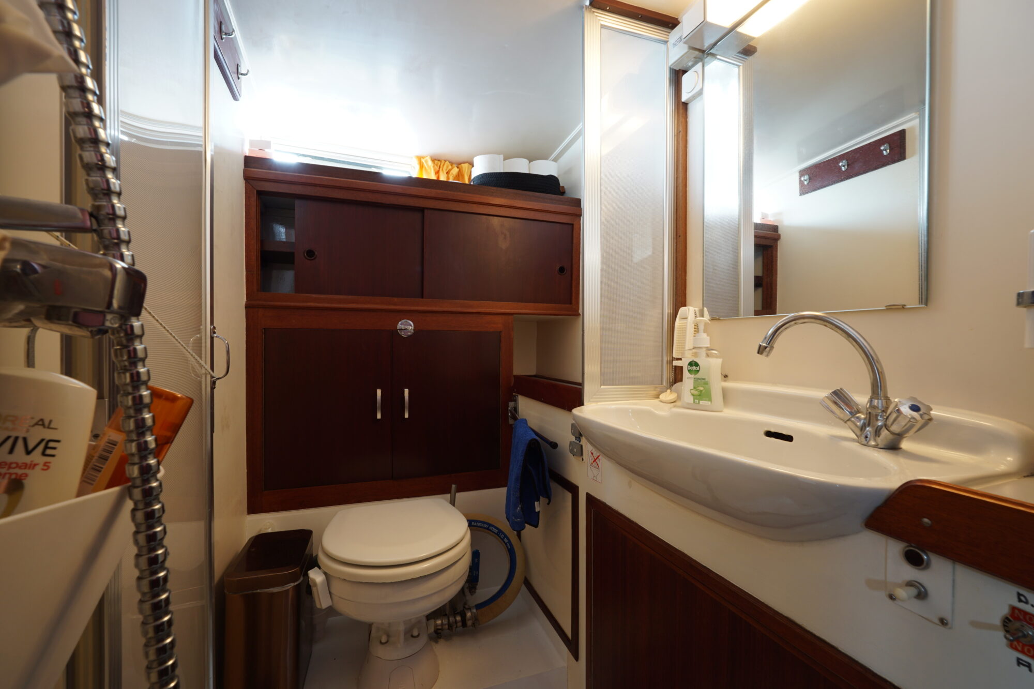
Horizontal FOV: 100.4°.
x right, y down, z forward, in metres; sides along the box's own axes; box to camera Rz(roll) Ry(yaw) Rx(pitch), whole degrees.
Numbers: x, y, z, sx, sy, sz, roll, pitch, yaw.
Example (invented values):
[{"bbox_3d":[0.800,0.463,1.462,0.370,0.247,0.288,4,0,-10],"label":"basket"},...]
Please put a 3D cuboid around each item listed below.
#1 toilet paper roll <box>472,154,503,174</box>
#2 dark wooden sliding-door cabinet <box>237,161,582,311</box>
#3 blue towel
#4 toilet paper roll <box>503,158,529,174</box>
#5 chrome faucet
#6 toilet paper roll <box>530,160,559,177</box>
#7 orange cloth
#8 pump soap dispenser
[{"bbox_3d":[-0.107,-0.640,1.621,0.110,0.100,0.110,0,1,-19],"label":"toilet paper roll"},{"bbox_3d":[-0.320,-0.325,1.554,1.081,0.434,0.300,0,1,-19],"label":"dark wooden sliding-door cabinet"},{"bbox_3d":[0.033,0.335,1.130,0.075,0.245,0.190,0,1,-13],"label":"blue towel"},{"bbox_3d":[-0.005,-0.641,1.655,0.110,0.100,0.110,0,1,-19],"label":"toilet paper roll"},{"bbox_3d":[0.466,0.046,0.648,0.062,0.178,0.245,0,1,-19],"label":"chrome faucet"},{"bbox_3d":[0.106,-0.651,1.692,0.110,0.100,0.110,0,1,-19],"label":"toilet paper roll"},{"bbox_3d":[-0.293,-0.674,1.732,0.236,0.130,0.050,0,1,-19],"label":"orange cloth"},{"bbox_3d":[0.382,0.035,0.886,0.072,0.186,0.043,1,1,42],"label":"pump soap dispenser"}]

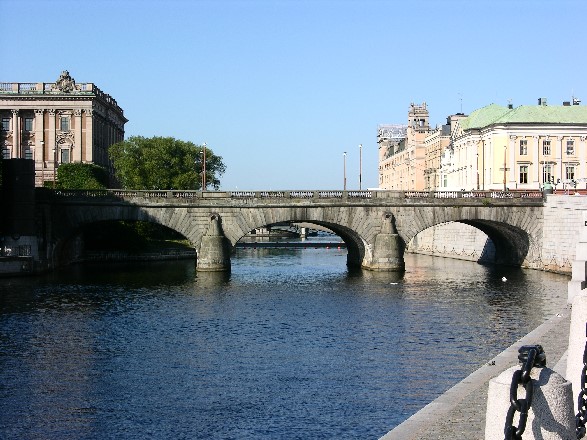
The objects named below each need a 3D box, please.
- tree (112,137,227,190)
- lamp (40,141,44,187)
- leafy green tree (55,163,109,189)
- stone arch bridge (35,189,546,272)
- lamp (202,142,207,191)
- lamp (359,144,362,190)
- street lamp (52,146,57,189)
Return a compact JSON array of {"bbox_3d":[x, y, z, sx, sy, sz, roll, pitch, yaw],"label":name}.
[{"bbox_3d":[-23.760,-6.430,222.000,21.500,18.500,19.000,0,-1,-5],"label":"tree"},{"bbox_3d":[-29.280,-5.750,138.470,0.450,6.700,0.450,0,-1,-5],"label":"lamp"},{"bbox_3d":[-33.940,-4.800,190.000,8.800,9.000,8.500,0,-1,-5],"label":"leafy green tree"},{"bbox_3d":[-0.600,1.230,146.000,59.500,9.100,18.500,0,0,-6],"label":"stone arch bridge"},{"bbox_3d":[-10.460,-5.660,140.110,0.450,6.700,0.450,0,-1,-5],"label":"lamp"},{"bbox_3d":[8.050,-5.640,141.680,0.450,6.700,0.450,0,-1,-5],"label":"lamp"},{"bbox_3d":[-30.480,-5.580,151.360,0.450,6.700,0.450,0,-1,-5],"label":"street lamp"}]

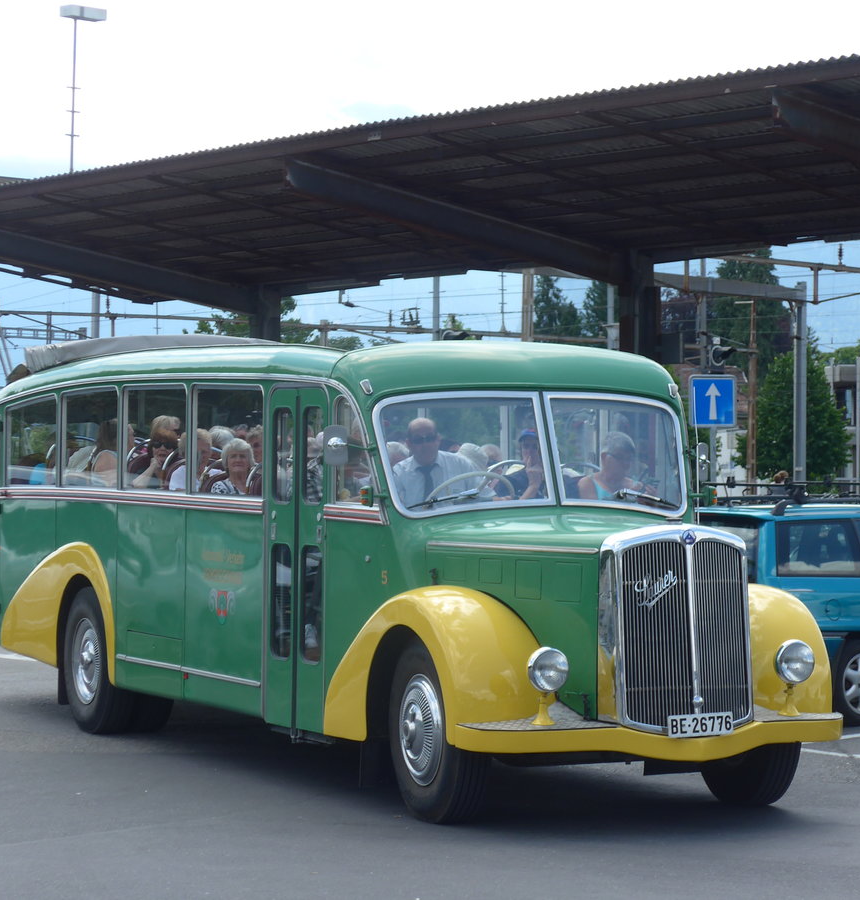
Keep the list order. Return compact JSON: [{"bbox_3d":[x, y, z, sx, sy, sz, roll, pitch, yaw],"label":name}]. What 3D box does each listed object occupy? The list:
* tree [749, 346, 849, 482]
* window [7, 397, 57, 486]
[{"bbox_3d":[15.301,-1.312,140.000,4.900,6.200,4.900,0,0,0],"label":"tree"},{"bbox_3d":[-2.737,-0.056,23.226,0.050,0.615,1.175,0,0,-24],"label":"window"}]

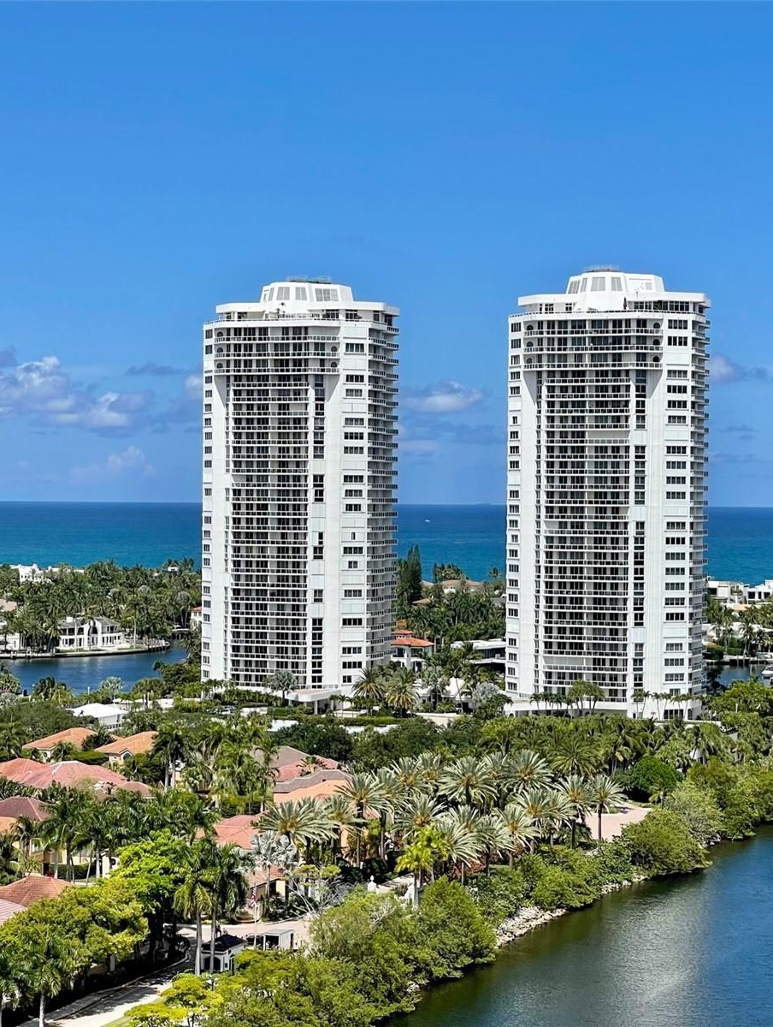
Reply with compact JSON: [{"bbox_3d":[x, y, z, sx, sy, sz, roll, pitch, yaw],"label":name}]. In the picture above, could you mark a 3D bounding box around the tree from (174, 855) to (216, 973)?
[{"bbox_3d":[-19.679,41.612,261.505,4.600,12.600,4.600,0,0,0],"label":"tree"}]

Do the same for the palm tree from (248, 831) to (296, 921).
[{"bbox_3d":[-14.006,43.501,305.478,6.330,10.460,6.330,0,0,0],"label":"palm tree"}]

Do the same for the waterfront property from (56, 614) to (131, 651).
[{"bbox_3d":[-95.354,37.896,818.024,19.500,10.600,14.000,0,0,-18],"label":"waterfront property"}]

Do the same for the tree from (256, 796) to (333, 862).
[{"bbox_3d":[-12.256,43.002,335.300,10.200,11.050,10.200,0,0,0],"label":"tree"}]

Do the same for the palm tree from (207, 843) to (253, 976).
[{"bbox_3d":[-17.157,42.010,269.786,5.240,13.910,5.240,0,0,0],"label":"palm tree"}]

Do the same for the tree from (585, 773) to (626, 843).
[{"bbox_3d":[31.561,42.582,364.739,6.300,9.940,6.300,0,0,0],"label":"tree"}]

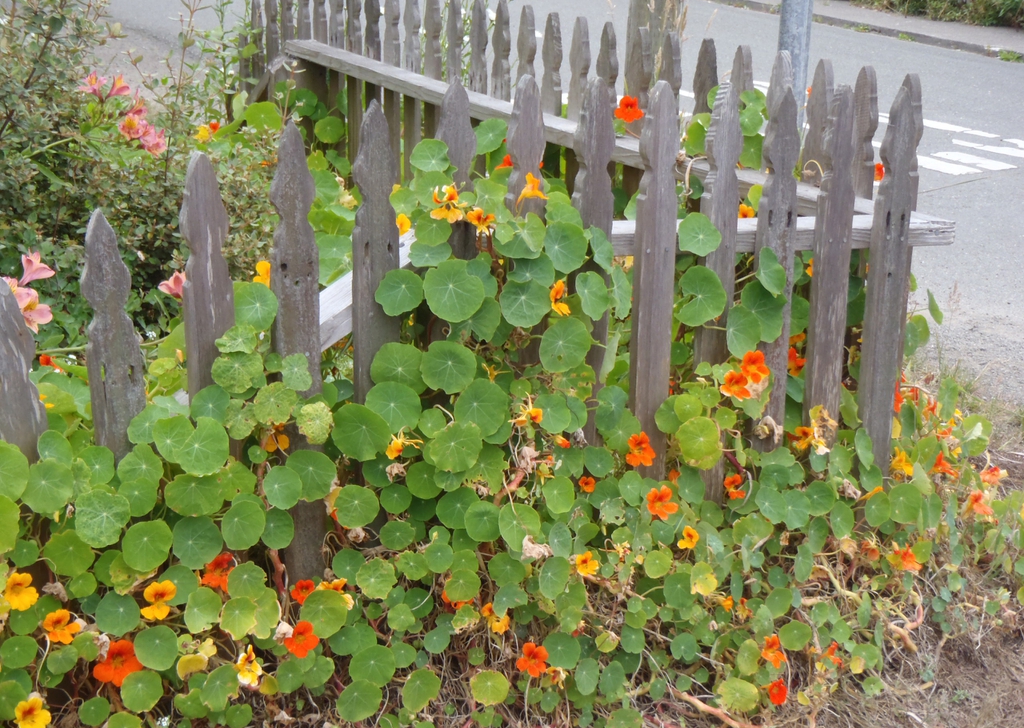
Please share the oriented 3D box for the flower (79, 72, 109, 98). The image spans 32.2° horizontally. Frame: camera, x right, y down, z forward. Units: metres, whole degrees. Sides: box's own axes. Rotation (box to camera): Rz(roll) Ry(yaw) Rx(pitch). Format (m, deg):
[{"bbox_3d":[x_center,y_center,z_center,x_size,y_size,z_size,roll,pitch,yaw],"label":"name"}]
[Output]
[{"bbox_3d":[-0.943,-0.628,4.000,0.058,0.048,0.050,11,62,27],"label":"flower"}]

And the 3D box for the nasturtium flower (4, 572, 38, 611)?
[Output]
[{"bbox_3d":[-0.624,0.289,2.255,0.043,0.048,0.040,-6,-6,-20],"label":"nasturtium flower"}]

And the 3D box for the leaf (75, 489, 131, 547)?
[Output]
[{"bbox_3d":[-0.688,0.258,2.980,0.092,0.096,0.020,-1,-17,-3],"label":"leaf"}]

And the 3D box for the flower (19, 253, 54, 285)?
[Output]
[{"bbox_3d":[-0.700,-0.142,2.620,0.055,0.045,0.045,-35,7,27],"label":"flower"}]

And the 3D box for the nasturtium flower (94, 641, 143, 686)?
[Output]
[{"bbox_3d":[-0.507,0.387,2.295,0.067,0.061,0.041,-7,-2,-18],"label":"nasturtium flower"}]

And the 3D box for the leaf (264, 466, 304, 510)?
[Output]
[{"bbox_3d":[-0.360,0.192,2.788,0.065,0.069,0.020,-3,-6,-8],"label":"leaf"}]

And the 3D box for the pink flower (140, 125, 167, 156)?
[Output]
[{"bbox_3d":[-0.808,-0.504,4.000,0.052,0.060,0.048,-15,15,-37],"label":"pink flower"}]

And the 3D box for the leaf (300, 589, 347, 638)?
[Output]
[{"bbox_3d":[-0.328,0.434,3.100,0.082,0.086,0.020,-1,-17,-3],"label":"leaf"}]

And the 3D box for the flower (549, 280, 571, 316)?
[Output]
[{"bbox_3d":[0.083,-0.114,3.083,0.041,0.061,0.045,3,18,38],"label":"flower"}]

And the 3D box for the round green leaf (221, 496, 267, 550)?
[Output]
[{"bbox_3d":[-0.428,0.256,2.830,0.075,0.080,0.022,2,-21,4],"label":"round green leaf"}]

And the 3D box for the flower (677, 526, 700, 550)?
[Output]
[{"bbox_3d":[0.299,0.295,3.004,0.041,0.041,0.035,12,6,29],"label":"flower"}]

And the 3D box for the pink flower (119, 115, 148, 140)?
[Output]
[{"bbox_3d":[-0.855,-0.534,4.010,0.066,0.061,0.060,6,-16,14],"label":"pink flower"}]

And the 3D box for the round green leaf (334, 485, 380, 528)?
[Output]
[{"bbox_3d":[-0.218,0.202,2.509,0.064,0.062,0.012,1,-19,-4],"label":"round green leaf"}]

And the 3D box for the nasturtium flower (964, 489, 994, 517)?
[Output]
[{"bbox_3d":[1.014,0.301,3.860,0.055,0.058,0.055,-11,9,39],"label":"nasturtium flower"}]

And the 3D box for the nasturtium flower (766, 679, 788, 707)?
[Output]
[{"bbox_3d":[0.398,0.492,2.660,0.040,0.042,0.035,-16,3,-35],"label":"nasturtium flower"}]

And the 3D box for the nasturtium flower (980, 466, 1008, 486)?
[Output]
[{"bbox_3d":[0.876,0.204,3.221,0.041,0.037,0.045,2,14,-41],"label":"nasturtium flower"}]

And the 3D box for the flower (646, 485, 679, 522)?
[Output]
[{"bbox_3d":[0.257,0.240,3.030,0.055,0.061,0.040,5,-5,12],"label":"flower"}]

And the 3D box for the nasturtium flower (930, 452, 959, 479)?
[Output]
[{"bbox_3d":[0.781,0.189,3.251,0.045,0.050,0.050,-22,3,37],"label":"nasturtium flower"}]

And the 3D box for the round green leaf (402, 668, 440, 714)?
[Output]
[{"bbox_3d":[-0.158,0.570,3.100,0.066,0.077,0.018,3,-17,7],"label":"round green leaf"}]

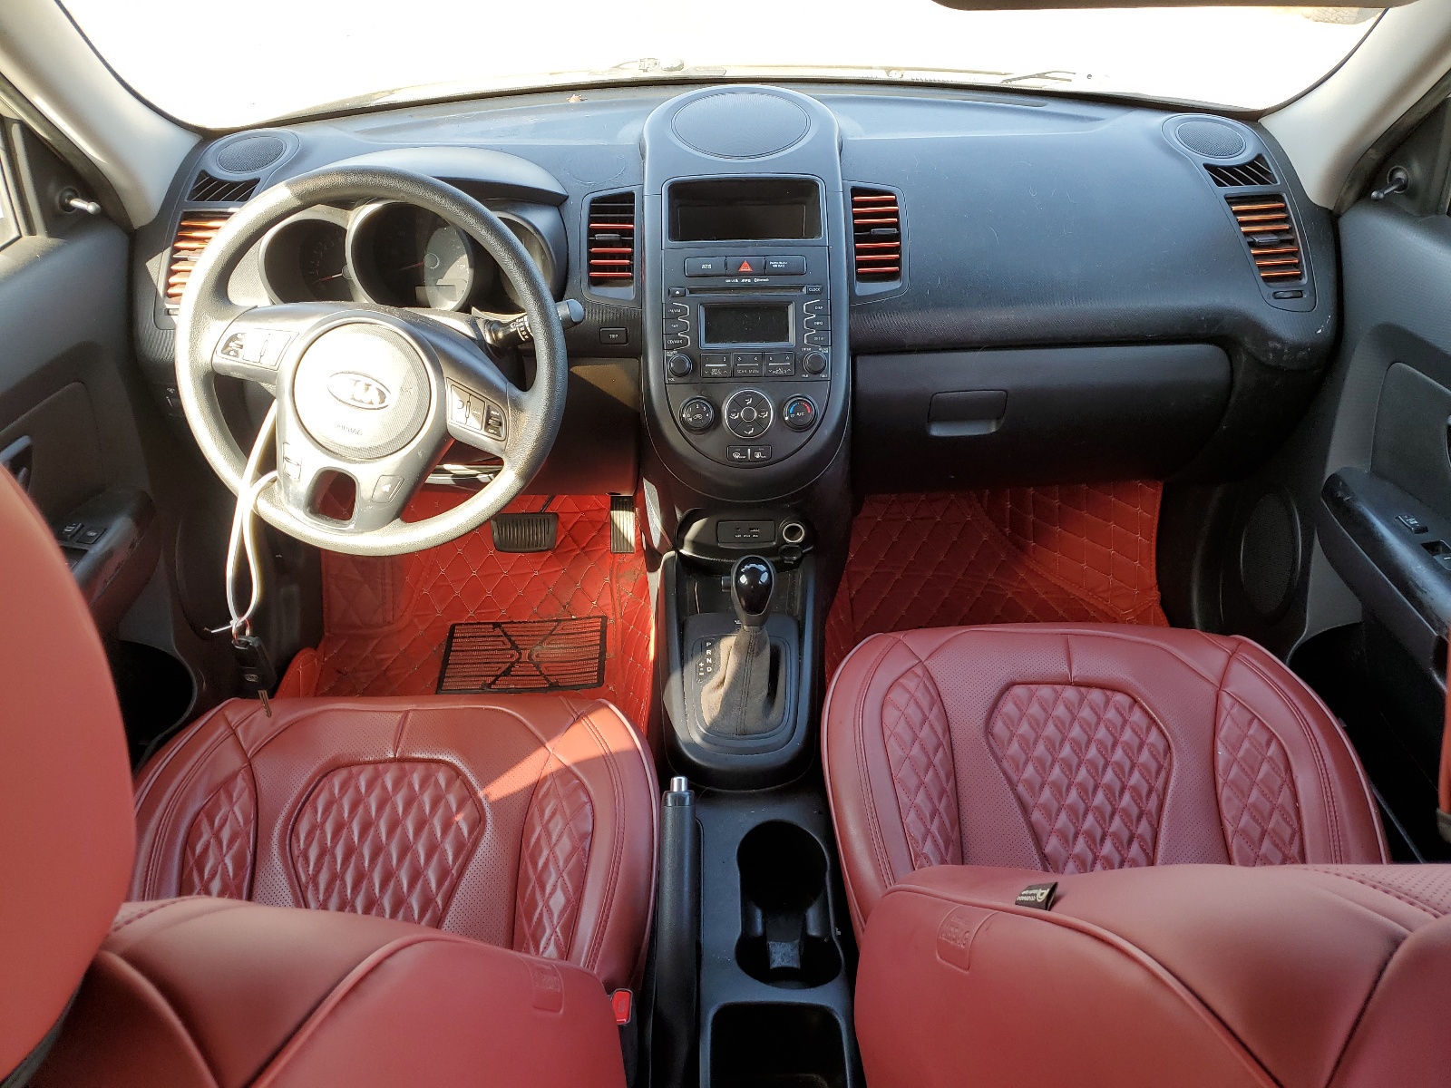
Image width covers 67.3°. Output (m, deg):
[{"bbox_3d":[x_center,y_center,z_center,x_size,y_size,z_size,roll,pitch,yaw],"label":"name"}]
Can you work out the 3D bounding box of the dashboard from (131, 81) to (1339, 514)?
[{"bbox_3d":[0.018,-0.322,1.384,1.420,0.420,0.530,-1,33,-1],"label":"dashboard"}]

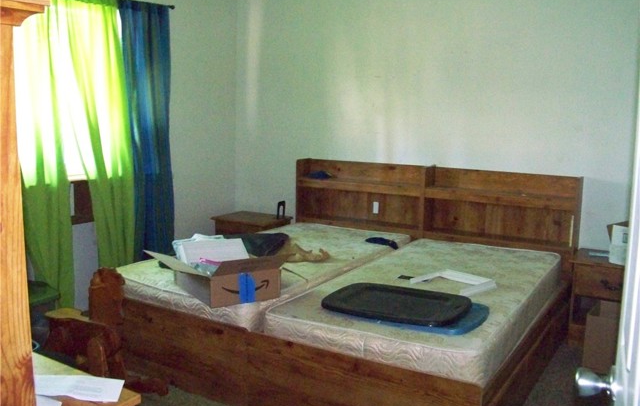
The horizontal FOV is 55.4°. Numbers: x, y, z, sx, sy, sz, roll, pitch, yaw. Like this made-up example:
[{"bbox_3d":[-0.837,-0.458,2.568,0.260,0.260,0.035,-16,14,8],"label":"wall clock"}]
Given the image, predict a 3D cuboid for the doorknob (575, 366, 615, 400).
[{"bbox_3d":[0.509,0.333,1.130,0.072,0.063,0.063,4,10,18],"label":"doorknob"}]

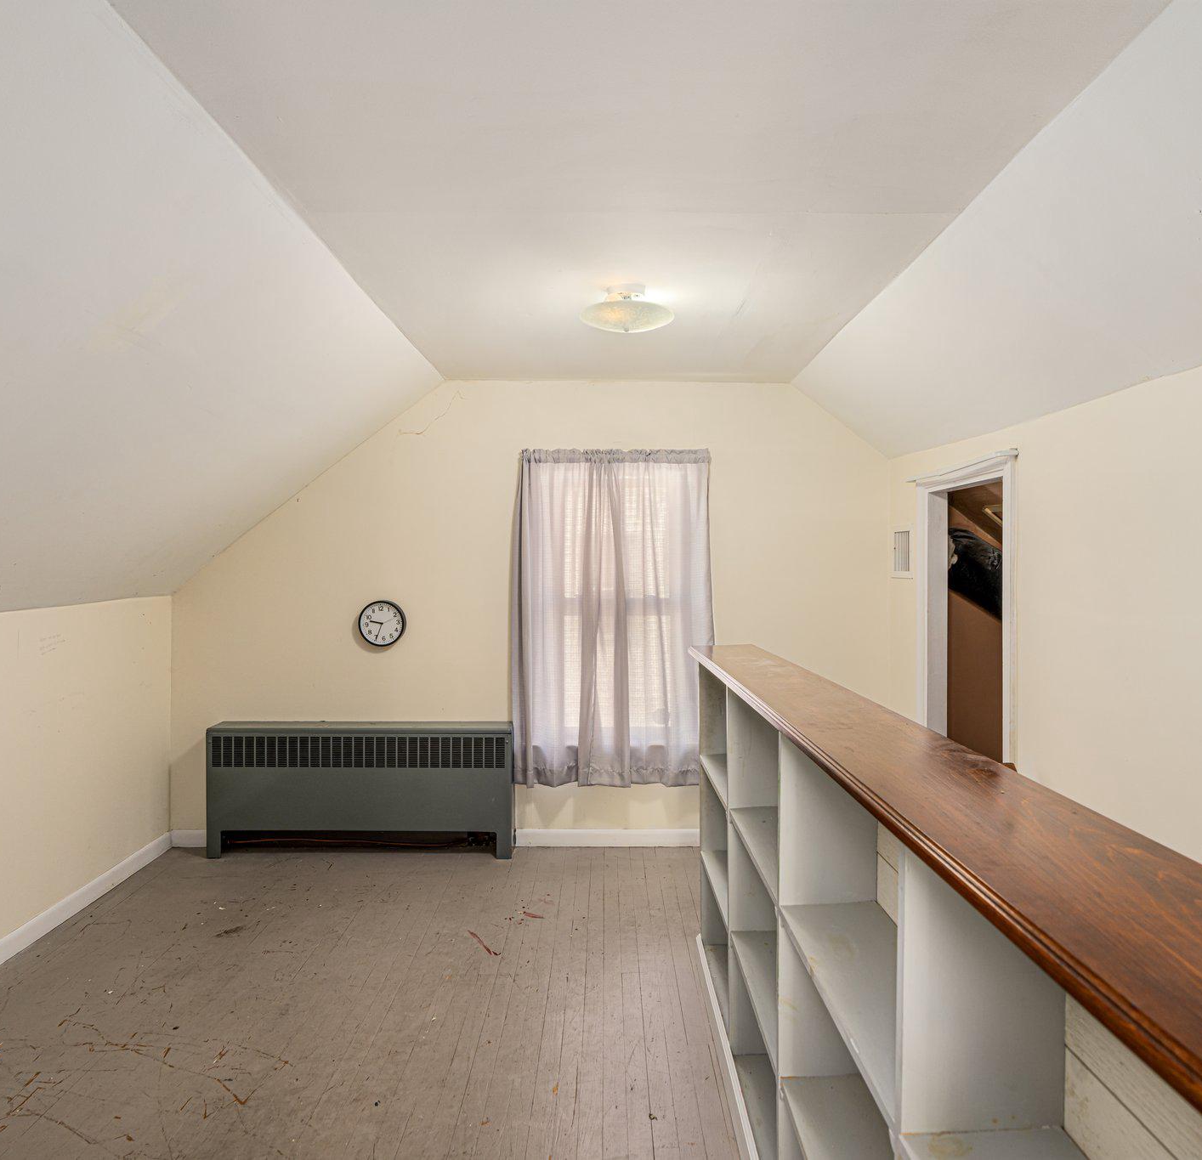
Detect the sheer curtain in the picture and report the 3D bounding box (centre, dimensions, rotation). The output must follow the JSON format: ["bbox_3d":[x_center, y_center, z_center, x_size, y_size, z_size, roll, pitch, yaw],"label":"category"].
[{"bbox_3d":[0.056,0.184,3.740,0.975,1.610,0.120,0,1,0],"label":"sheer curtain"}]

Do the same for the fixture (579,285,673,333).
[{"bbox_3d":[0.085,-0.885,2.550,0.312,0.133,0.312,0,1,0],"label":"fixture"}]

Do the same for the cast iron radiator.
[{"bbox_3d":[-1.140,1.012,3.730,1.440,0.613,0.155,0,1,0],"label":"cast iron radiator"}]

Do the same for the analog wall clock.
[{"bbox_3d":[-1.061,0.212,3.765,0.222,0.222,0.042,0,1,0],"label":"analog wall clock"}]

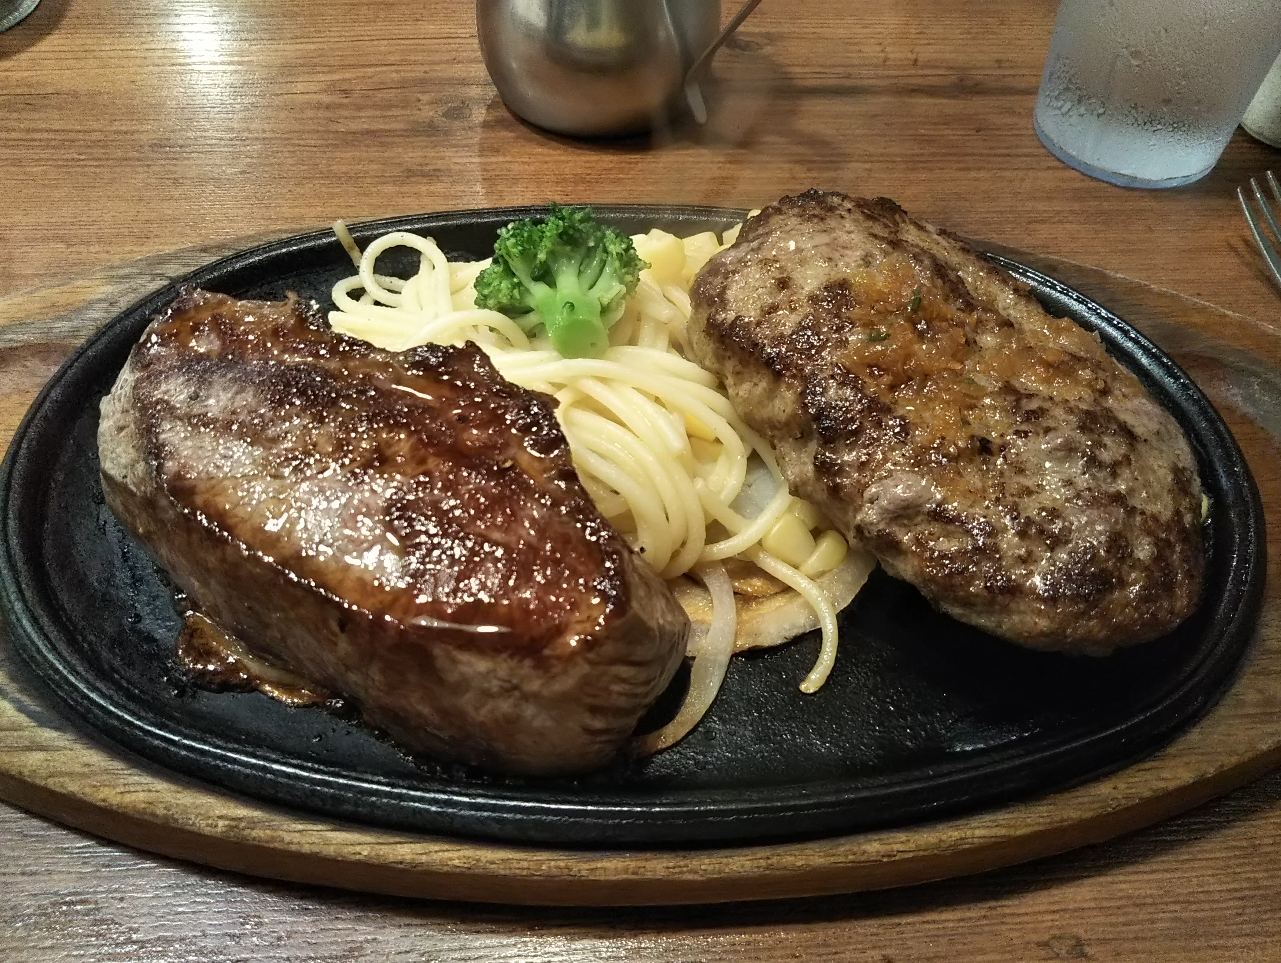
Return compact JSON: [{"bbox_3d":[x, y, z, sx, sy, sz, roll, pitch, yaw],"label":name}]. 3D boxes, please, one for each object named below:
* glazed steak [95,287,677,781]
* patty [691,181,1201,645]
[{"bbox_3d":[-0.052,0.006,0.222,0.134,0.038,0.070,31,58,22],"label":"glazed steak"},{"bbox_3d":[0.062,-0.018,0.239,0.073,0.034,0.130,-27,57,-19],"label":"patty"}]

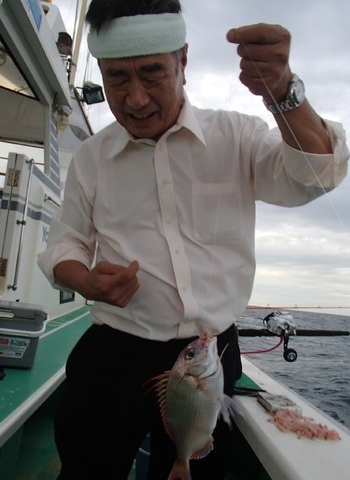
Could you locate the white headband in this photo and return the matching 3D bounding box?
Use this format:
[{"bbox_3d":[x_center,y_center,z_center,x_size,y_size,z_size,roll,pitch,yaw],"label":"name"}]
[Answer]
[{"bbox_3d":[-0.069,-0.379,0.715,0.178,0.061,0.205,-1,31,7],"label":"white headband"}]

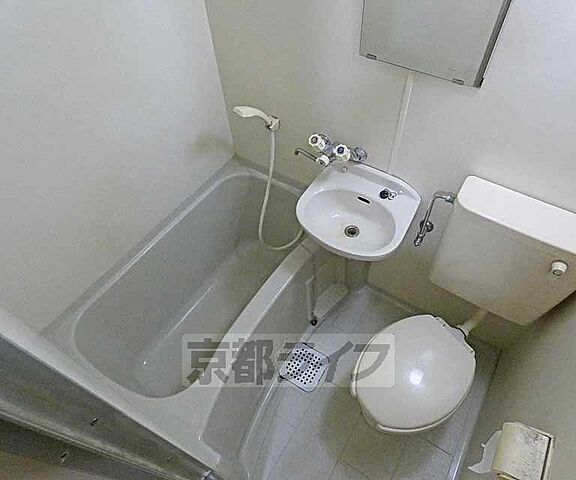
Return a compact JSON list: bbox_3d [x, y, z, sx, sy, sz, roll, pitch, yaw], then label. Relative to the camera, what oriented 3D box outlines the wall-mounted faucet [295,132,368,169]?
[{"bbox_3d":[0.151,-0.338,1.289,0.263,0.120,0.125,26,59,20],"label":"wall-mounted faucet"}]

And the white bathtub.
[{"bbox_3d":[-0.208,0.244,1.419,0.690,0.507,1.000,25,56,20],"label":"white bathtub"}]

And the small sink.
[{"bbox_3d":[0.239,-0.080,1.276,0.389,0.170,0.400,26,59,20],"label":"small sink"}]

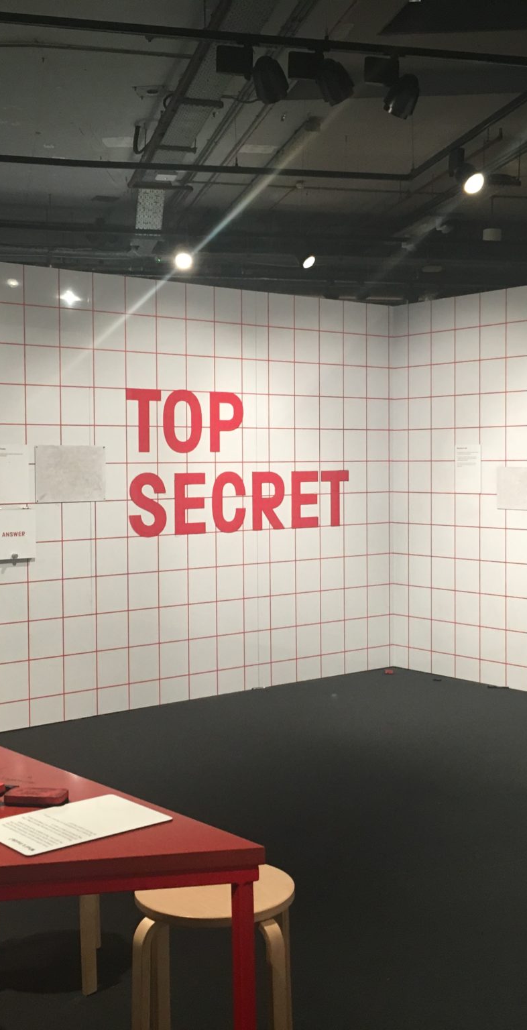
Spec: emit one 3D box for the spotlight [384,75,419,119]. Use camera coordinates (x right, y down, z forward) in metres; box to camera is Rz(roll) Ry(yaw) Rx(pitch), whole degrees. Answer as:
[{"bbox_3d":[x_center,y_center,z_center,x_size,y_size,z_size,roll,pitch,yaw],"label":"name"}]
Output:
[{"bbox_3d":[0.610,-1.837,5.050,0.135,0.140,0.180,-2,-41,-25],"label":"spotlight"}]

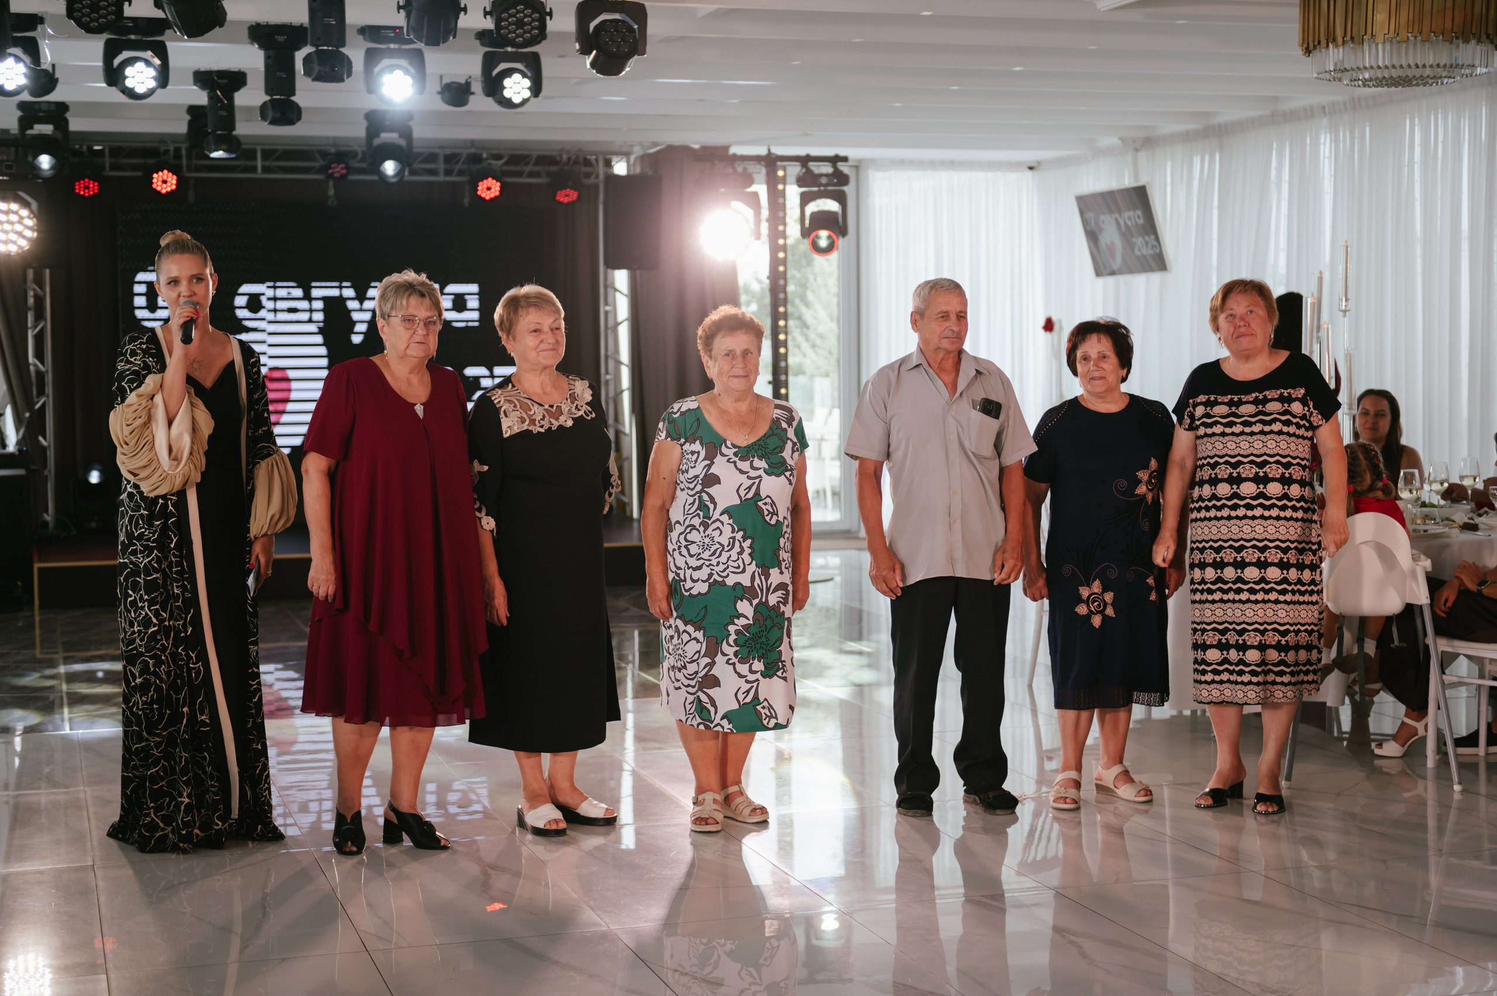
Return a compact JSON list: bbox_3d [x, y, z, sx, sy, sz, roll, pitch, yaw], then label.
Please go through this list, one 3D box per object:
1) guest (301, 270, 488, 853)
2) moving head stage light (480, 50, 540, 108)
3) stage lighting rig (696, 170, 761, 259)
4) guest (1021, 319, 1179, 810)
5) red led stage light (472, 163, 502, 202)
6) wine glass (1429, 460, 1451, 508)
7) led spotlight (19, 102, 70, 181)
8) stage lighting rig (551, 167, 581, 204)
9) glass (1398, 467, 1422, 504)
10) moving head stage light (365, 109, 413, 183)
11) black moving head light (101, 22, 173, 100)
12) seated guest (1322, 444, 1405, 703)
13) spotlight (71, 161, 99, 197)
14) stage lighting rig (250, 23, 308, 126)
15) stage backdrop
[{"bbox_3d":[-1.036,0.180,6.645,0.520,1.662,0.390,-3,4,-32],"label":"guest"},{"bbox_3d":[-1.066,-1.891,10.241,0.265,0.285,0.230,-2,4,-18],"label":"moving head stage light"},{"bbox_3d":[-0.109,-1.750,14.167,0.340,0.540,0.320,-1,4,-4],"label":"stage lighting rig"},{"bbox_3d":[1.111,0.196,7.268,0.500,1.528,0.330,0,4,1],"label":"guest"},{"bbox_3d":[-1.823,-2.207,15.978,0.220,0.260,0.220,-2,4,-17],"label":"red led stage light"},{"bbox_3d":[2.698,-0.028,8.916,0.082,0.226,0.082,-1,4,0],"label":"wine glass"},{"bbox_3d":[-3.986,-2.022,12.895,0.290,0.440,0.270,-2,4,-17],"label":"led spotlight"},{"bbox_3d":[-1.269,-2.173,15.850,0.210,0.250,0.180,-1,4,-6],"label":"stage lighting rig"},{"bbox_3d":[2.445,-0.003,8.447,0.085,0.210,0.085,-1,4,0],"label":"glass"},{"bbox_3d":[-2.091,-2.042,13.286,0.280,0.420,0.250,-2,4,-17],"label":"moving head stage light"},{"bbox_3d":[-2.583,-1.851,9.662,0.275,0.340,0.240,-2,4,-17],"label":"black moving head light"},{"bbox_3d":[2.091,0.237,7.763,0.310,0.869,0.470,0,4,14],"label":"seated guest"},{"bbox_3d":[-4.370,-2.102,15.050,0.200,0.235,0.170,-2,4,-17],"label":"spotlight"},{"bbox_3d":[-2.045,-1.838,9.941,0.250,0.435,0.260,-1,4,-12],"label":"stage lighting rig"},{"bbox_3d":[-2.907,-1.153,15.936,2.880,1.788,0.100,-2,4,-17],"label":"stage backdrop"}]

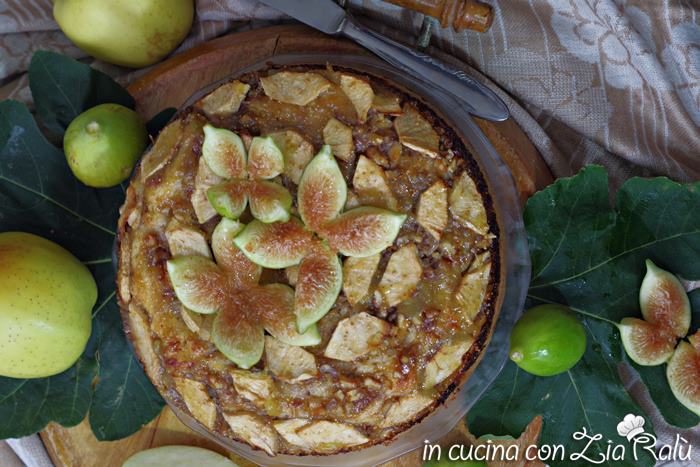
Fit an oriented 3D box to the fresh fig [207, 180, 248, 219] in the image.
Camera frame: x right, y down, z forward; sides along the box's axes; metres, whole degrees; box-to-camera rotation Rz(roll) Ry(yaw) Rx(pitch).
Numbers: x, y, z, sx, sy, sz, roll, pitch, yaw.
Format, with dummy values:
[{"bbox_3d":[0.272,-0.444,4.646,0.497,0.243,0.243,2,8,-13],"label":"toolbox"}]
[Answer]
[{"bbox_3d":[-0.072,-0.020,0.864,0.027,0.017,0.021,-39,83,-1],"label":"fresh fig"}]

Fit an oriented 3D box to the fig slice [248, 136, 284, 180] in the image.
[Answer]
[{"bbox_3d":[-0.051,-0.044,0.868,0.023,0.013,0.027,27,87,2],"label":"fig slice"}]

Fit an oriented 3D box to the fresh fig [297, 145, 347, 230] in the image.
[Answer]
[{"bbox_3d":[-0.016,-0.026,0.868,0.027,0.017,0.052,10,87,1],"label":"fresh fig"}]

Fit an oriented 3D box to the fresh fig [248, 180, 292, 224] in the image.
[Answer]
[{"bbox_3d":[-0.048,-0.018,0.862,0.024,0.018,0.032,-43,83,-1],"label":"fresh fig"}]

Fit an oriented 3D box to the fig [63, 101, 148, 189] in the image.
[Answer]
[{"bbox_3d":[-0.150,-0.054,0.893,0.050,0.048,0.050,0,62,23],"label":"fig"}]

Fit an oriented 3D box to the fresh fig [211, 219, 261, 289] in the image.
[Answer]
[{"bbox_3d":[-0.067,0.012,0.863,0.025,0.019,0.044,-18,83,2],"label":"fresh fig"}]

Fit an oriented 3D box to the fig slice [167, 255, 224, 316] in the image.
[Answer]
[{"bbox_3d":[-0.091,0.029,0.868,0.039,0.016,0.030,29,87,2],"label":"fig slice"}]

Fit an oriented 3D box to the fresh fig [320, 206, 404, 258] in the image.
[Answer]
[{"bbox_3d":[0.008,-0.002,0.868,0.053,0.017,0.028,-14,87,-1],"label":"fresh fig"}]

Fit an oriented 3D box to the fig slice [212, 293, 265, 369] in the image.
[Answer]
[{"bbox_3d":[-0.066,0.056,0.857,0.030,0.020,0.046,-6,84,3],"label":"fig slice"}]

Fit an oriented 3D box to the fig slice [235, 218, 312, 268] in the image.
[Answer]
[{"bbox_3d":[-0.045,0.005,0.857,0.049,0.020,0.028,-3,84,3],"label":"fig slice"}]

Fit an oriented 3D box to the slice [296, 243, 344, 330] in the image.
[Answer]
[{"bbox_3d":[-0.018,0.032,0.853,0.026,0.020,0.053,18,86,5],"label":"slice"}]

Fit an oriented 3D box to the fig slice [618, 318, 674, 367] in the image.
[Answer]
[{"bbox_3d":[0.180,0.066,0.885,0.036,0.020,0.026,21,86,5],"label":"fig slice"}]

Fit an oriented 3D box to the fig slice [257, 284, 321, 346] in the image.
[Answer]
[{"bbox_3d":[-0.036,0.049,0.868,0.048,0.016,0.027,40,87,2],"label":"fig slice"}]

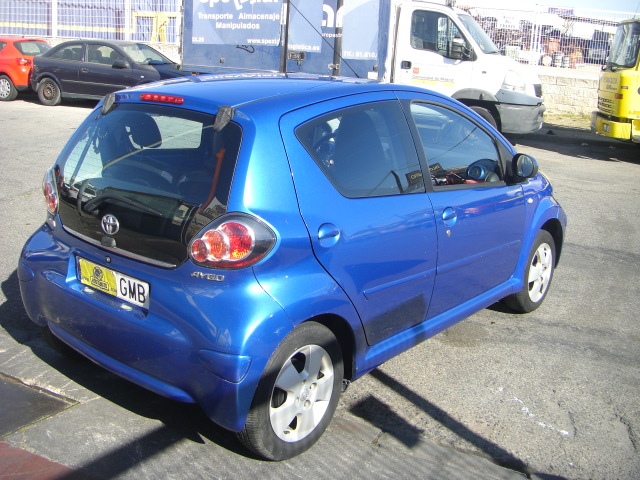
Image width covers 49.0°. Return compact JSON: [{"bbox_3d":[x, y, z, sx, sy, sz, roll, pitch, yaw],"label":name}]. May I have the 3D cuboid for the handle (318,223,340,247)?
[{"bbox_3d":[0.035,-0.016,2.725,0.035,0.100,0.125,14,19,38],"label":"handle"}]

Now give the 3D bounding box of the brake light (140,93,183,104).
[{"bbox_3d":[-0.660,-0.599,2.966,0.295,0.035,0.040,14,19,38],"label":"brake light"}]

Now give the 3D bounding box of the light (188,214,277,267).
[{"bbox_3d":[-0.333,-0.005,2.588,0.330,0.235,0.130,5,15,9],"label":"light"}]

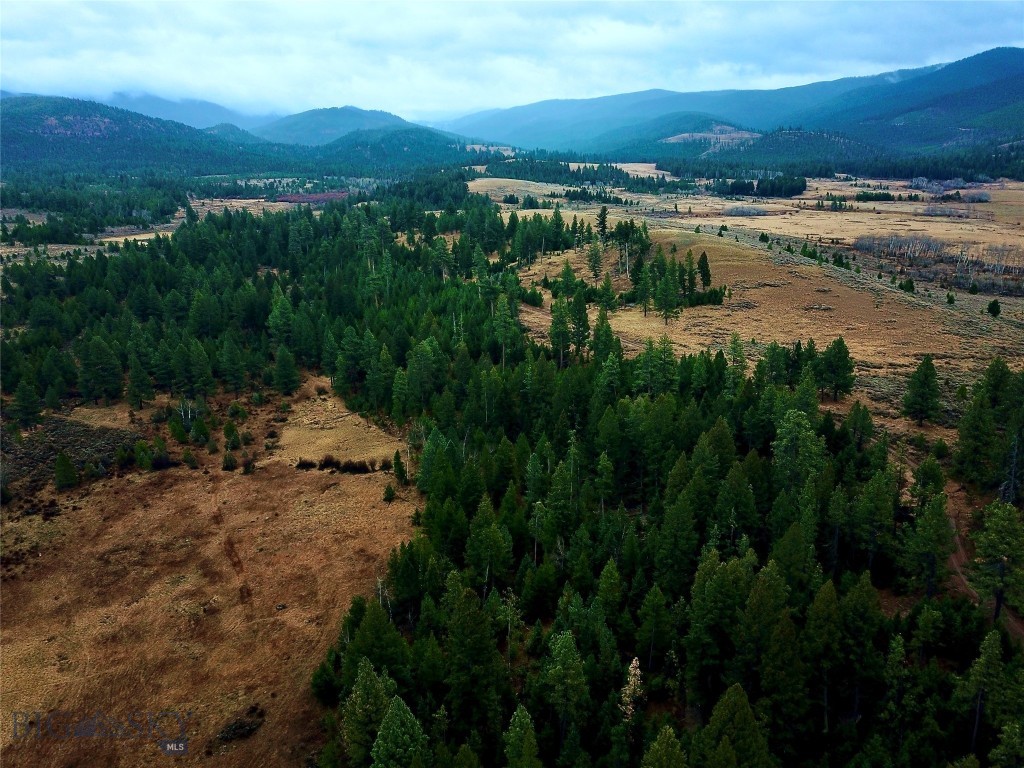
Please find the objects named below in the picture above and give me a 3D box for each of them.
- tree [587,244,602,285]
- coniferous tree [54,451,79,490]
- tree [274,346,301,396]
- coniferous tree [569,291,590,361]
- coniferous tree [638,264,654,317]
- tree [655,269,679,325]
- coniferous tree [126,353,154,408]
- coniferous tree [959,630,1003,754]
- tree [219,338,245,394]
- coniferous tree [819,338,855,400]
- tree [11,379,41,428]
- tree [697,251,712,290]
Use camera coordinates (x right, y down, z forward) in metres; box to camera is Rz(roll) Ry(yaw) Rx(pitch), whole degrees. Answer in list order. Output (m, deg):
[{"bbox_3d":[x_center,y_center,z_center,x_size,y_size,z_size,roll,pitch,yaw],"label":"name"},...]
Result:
[{"bbox_3d":[27.440,-38.660,249.180,4.860,14.230,4.860,0,17,0],"label":"tree"},{"bbox_3d":[-81.870,15.840,140.560,4.020,7.520,4.020,0,17,0],"label":"coniferous tree"},{"bbox_3d":[-50.990,-2.980,173.040,5.620,12.090,5.620,0,16,0],"label":"tree"},{"bbox_3d":[16.920,-14.480,190.270,4.950,17.440,4.950,0,17,0],"label":"coniferous tree"},{"bbox_3d":[38.870,-26.780,220.880,4.310,15.060,4.310,0,17,0],"label":"coniferous tree"},{"bbox_3d":[38.170,-21.210,188.090,5.870,14.030,5.870,0,16,0],"label":"tree"},{"bbox_3d":[-91.020,-0.660,186.910,6.320,13.960,6.320,0,17,0],"label":"coniferous tree"},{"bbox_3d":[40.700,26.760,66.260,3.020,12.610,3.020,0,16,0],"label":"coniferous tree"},{"bbox_3d":[-63.480,-3.640,172.850,5.840,13.460,5.840,0,16,0],"label":"tree"},{"bbox_3d":[78.770,-3.730,183.820,7.410,15.650,7.410,0,17,0],"label":"coniferous tree"},{"bbox_3d":[-111.310,4.370,175.050,6.830,11.270,6.830,0,17,0],"label":"tree"},{"bbox_3d":[61.110,-35.560,242.360,4.100,12.300,4.100,0,17,0],"label":"tree"}]

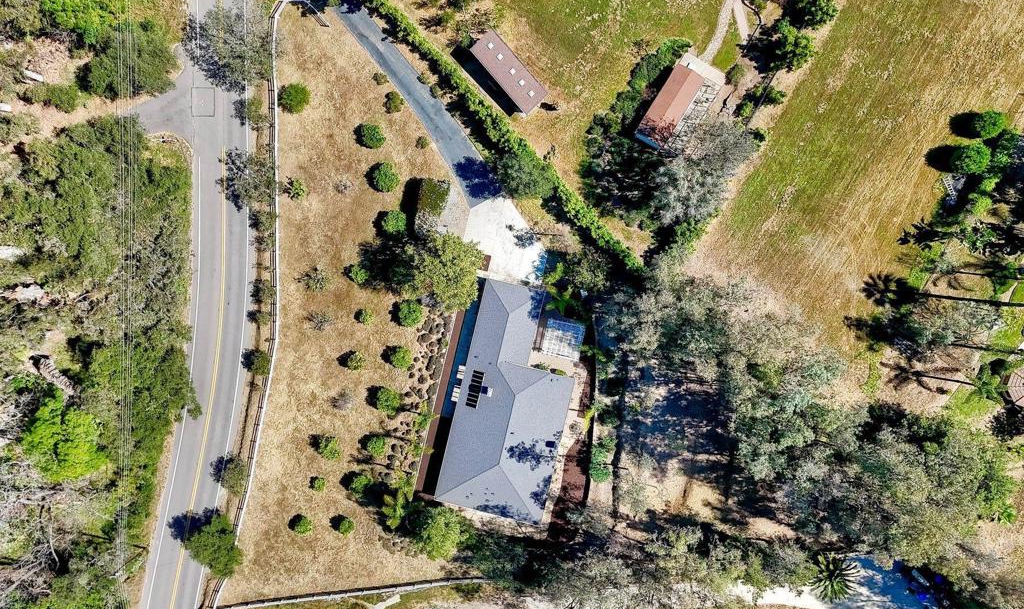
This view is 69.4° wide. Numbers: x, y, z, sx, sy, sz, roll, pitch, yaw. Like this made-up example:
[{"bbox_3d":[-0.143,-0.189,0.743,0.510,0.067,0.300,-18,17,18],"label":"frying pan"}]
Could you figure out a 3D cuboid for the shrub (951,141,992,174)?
[{"bbox_3d":[63.320,-20.160,101.800,4.400,4.400,4.400,0,90,0],"label":"shrub"}]

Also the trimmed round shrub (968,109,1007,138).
[{"bbox_3d":[66.260,-25.030,102.850,3.900,3.300,3.900,0,90,0],"label":"trimmed round shrub"}]

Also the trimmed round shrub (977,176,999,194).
[{"bbox_3d":[66.260,-16.700,102.950,2.500,2.100,2.500,0,90,0],"label":"trimmed round shrub"}]

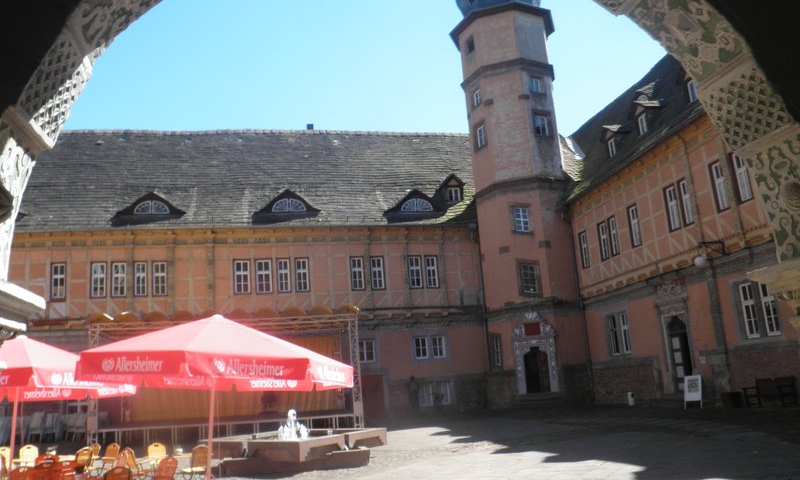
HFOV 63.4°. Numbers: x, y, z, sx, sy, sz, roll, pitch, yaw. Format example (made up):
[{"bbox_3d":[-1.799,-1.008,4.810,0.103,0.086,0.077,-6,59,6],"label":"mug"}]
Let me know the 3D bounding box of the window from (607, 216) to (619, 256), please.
[{"bbox_3d":[9.136,-0.138,27.655,0.150,1.700,0.620,-1,-13,-12],"label":"window"}]

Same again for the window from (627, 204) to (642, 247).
[{"bbox_3d":[9.462,-0.562,26.098,0.150,1.700,0.660,-1,-13,-12],"label":"window"}]

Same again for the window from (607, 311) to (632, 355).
[{"bbox_3d":[9.120,3.876,26.849,0.160,1.833,1.668,-2,-13,-10],"label":"window"}]

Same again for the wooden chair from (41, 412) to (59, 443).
[{"bbox_3d":[-12.584,6.751,23.300,0.520,1.000,0.600,2,-14,-26],"label":"wooden chair"}]

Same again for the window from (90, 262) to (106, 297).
[{"bbox_3d":[-13.488,1.813,28.995,0.645,1.627,0.160,-1,-13,-14],"label":"window"}]

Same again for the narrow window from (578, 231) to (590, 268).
[{"bbox_3d":[8.493,0.455,29.744,0.160,1.716,0.658,-2,-13,-10],"label":"narrow window"}]

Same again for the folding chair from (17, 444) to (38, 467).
[{"bbox_3d":[-7.002,4.279,12.197,0.440,0.870,0.520,-1,-13,-14],"label":"folding chair"}]

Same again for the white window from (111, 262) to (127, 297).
[{"bbox_3d":[-14.019,1.967,32.225,0.790,1.860,0.150,-1,-13,-13],"label":"white window"}]

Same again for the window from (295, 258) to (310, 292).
[{"bbox_3d":[-4.679,1.690,31.218,0.696,1.701,0.160,-1,-13,-14],"label":"window"}]

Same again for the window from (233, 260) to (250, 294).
[{"bbox_3d":[-7.444,1.740,30.518,0.768,1.673,0.160,-1,-13,-14],"label":"window"}]

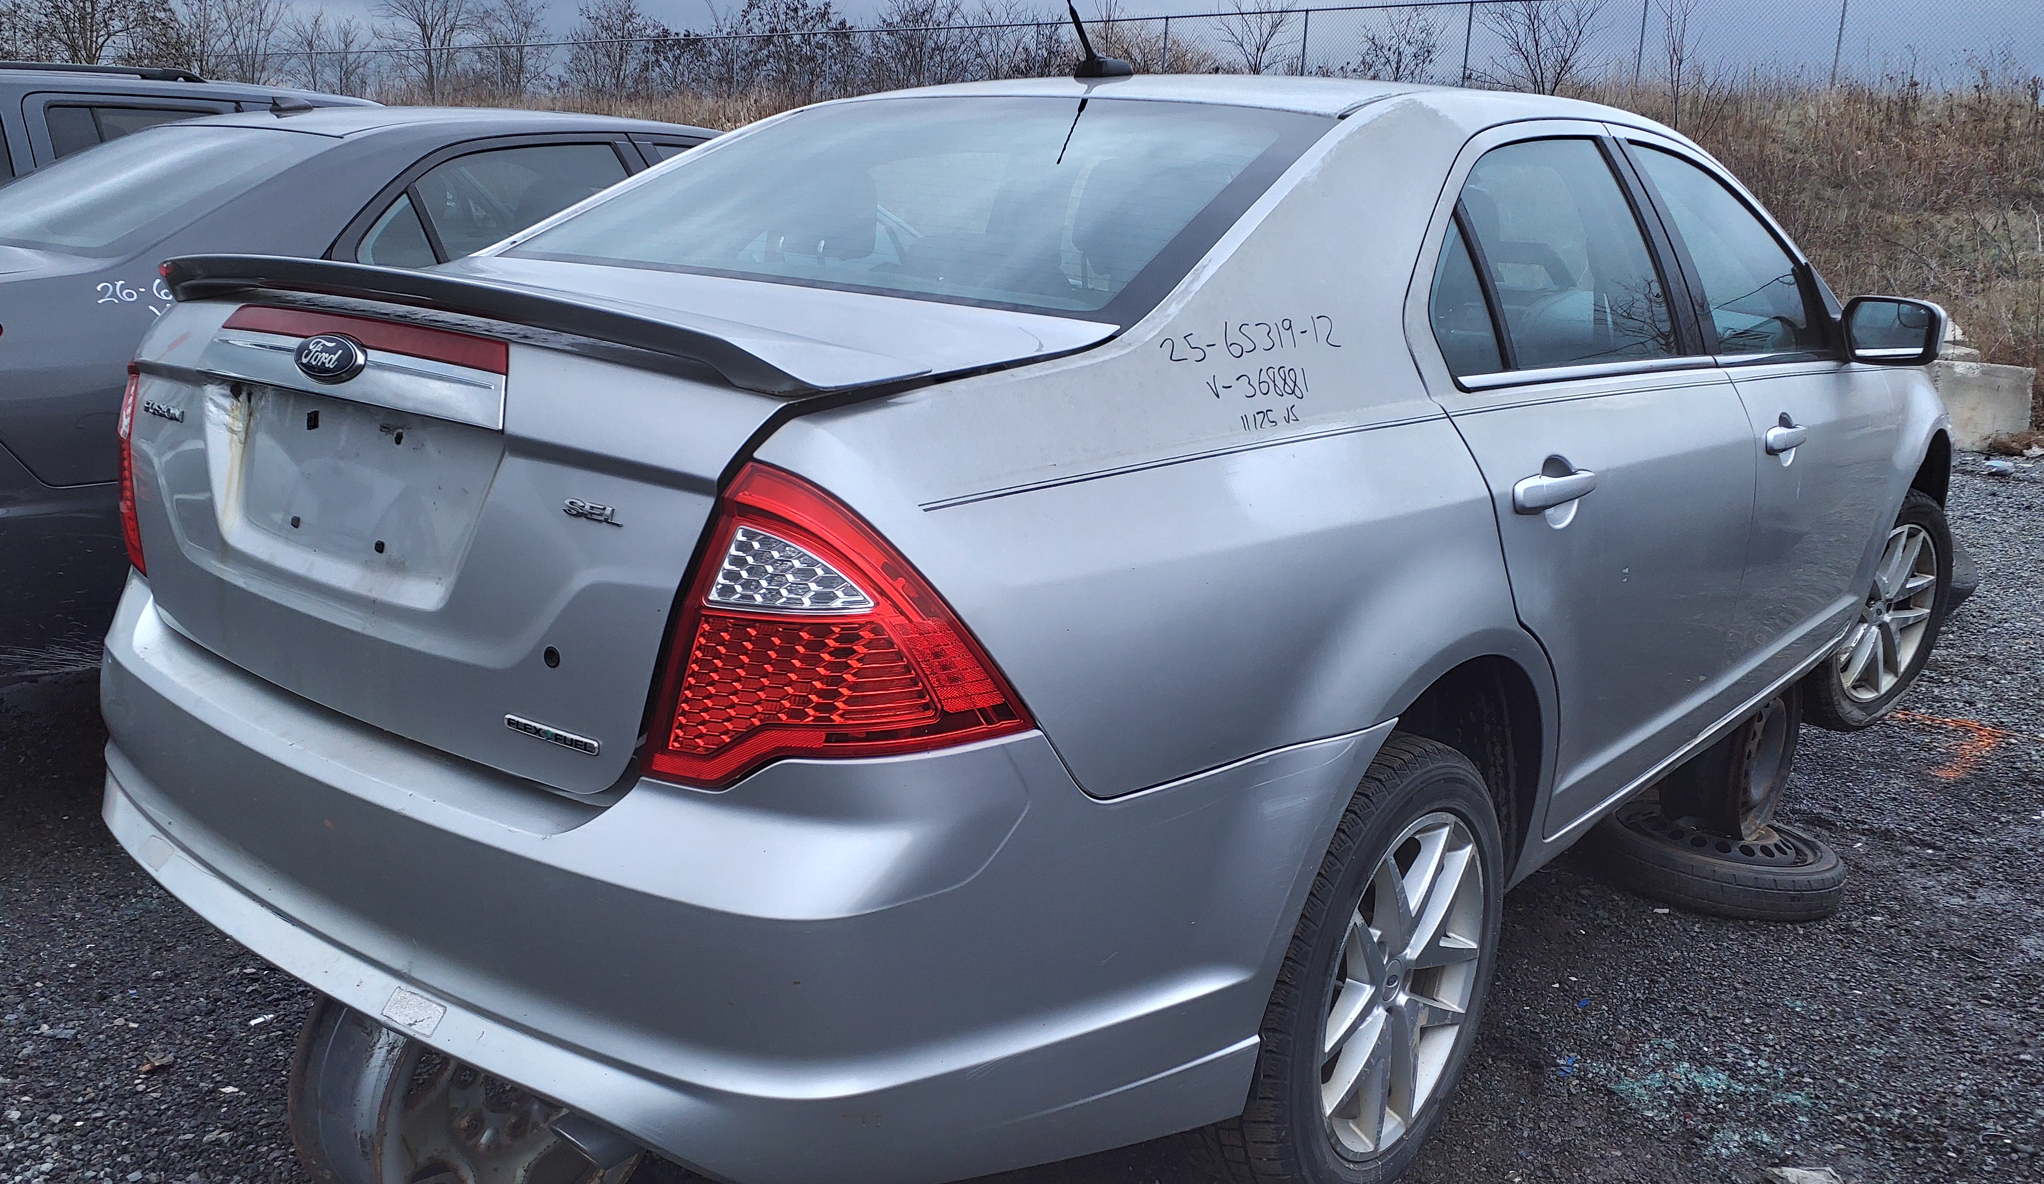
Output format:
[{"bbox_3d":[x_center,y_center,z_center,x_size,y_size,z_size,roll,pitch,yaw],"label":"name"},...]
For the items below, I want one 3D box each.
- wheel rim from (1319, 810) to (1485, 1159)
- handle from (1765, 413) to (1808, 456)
[{"bbox_3d":[0.443,0.500,2.062,0.180,0.470,0.470,13,17,39],"label":"wheel rim"},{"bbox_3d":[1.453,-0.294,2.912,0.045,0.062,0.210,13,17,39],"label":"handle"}]

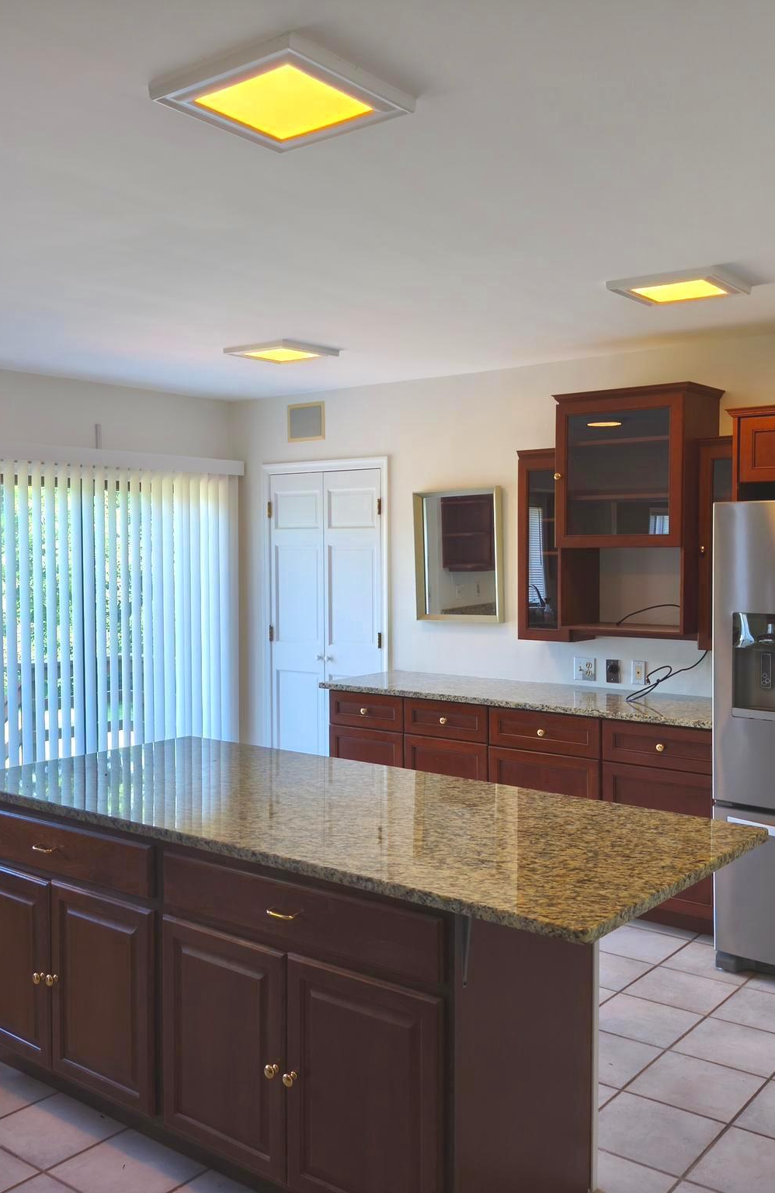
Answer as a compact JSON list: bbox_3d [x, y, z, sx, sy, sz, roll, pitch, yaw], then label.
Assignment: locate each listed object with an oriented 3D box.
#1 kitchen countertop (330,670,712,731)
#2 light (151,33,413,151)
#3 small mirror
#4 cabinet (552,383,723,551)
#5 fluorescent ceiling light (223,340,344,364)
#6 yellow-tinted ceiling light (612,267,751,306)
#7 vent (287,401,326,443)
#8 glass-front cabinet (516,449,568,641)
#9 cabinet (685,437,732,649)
[{"bbox_3d":[0.659,0.467,4.964,2.060,0.035,0.655,1,3,37],"label":"kitchen countertop"},{"bbox_3d":[-0.209,-0.995,2.112,0.360,0.035,0.360,1,3,39],"label":"light"},{"bbox_3d":[0.394,-0.223,5.795,0.577,0.718,0.056,1,2,38],"label":"small mirror"},{"bbox_3d":[1.167,-0.579,4.930,0.646,0.709,0.443,1,2,38],"label":"cabinet"},{"bbox_3d":[-0.494,-1.172,5.080,0.374,0.033,0.374,1,2,38],"label":"fluorescent ceiling light"},{"bbox_3d":[1.065,-1.117,3.850,0.371,0.033,0.371,1,2,38],"label":"yellow-tinted ceiling light"},{"bbox_3d":[-0.503,-1.071,6.483,0.305,0.236,0.026,1,2,38],"label":"vent"},{"bbox_3d":[0.813,-0.242,5.046,0.270,0.894,0.270,1,3,37],"label":"glass-front cabinet"},{"bbox_3d":[1.507,-0.221,4.522,0.270,0.890,0.270,1,3,37],"label":"cabinet"}]

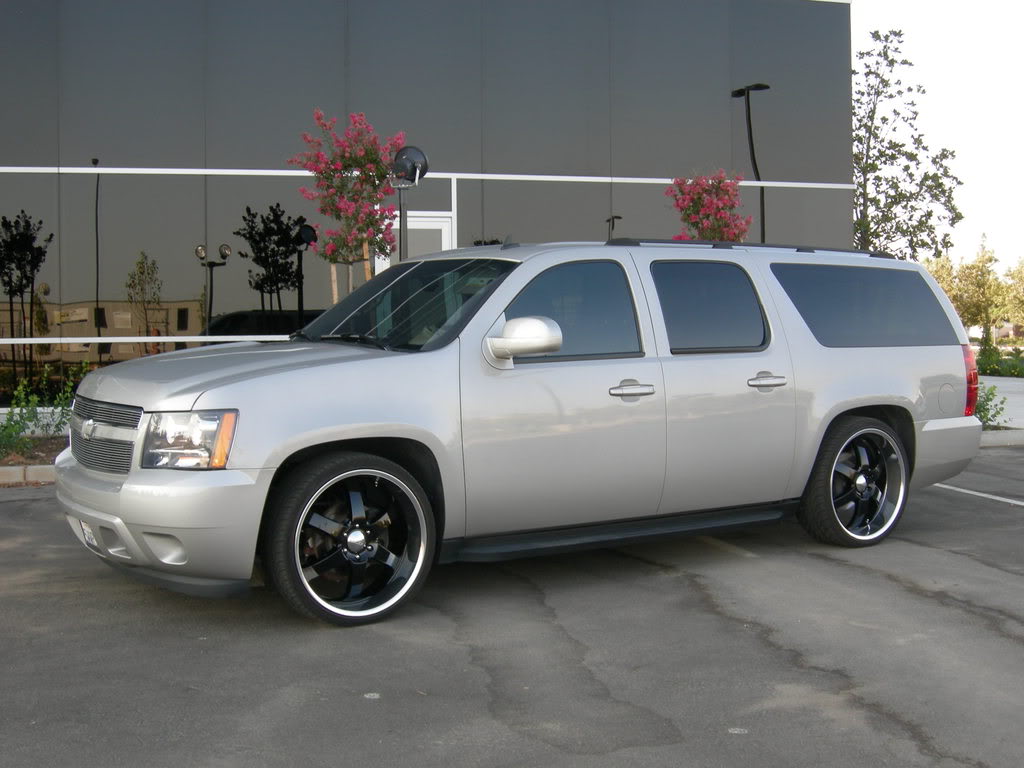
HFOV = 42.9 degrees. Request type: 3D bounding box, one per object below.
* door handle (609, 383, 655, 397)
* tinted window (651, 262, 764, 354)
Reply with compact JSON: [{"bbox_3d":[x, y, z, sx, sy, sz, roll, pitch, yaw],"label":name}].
[{"bbox_3d":[0.598,0.028,6.499,0.280,0.060,0.060,-3,5,-35],"label":"door handle"},{"bbox_3d":[1.062,-0.410,6.997,0.720,0.510,0.070,-2,-12,-34],"label":"tinted window"}]

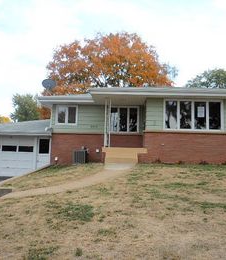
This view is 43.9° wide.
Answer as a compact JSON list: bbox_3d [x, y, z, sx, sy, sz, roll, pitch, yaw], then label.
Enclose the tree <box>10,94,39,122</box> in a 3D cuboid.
[{"bbox_3d":[-10.500,-0.100,34.100,4.600,8.600,4.500,0,-5,0],"label":"tree"}]

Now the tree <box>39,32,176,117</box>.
[{"bbox_3d":[-0.450,-3.100,27.400,13.000,13.300,12.000,0,-5,0],"label":"tree"}]

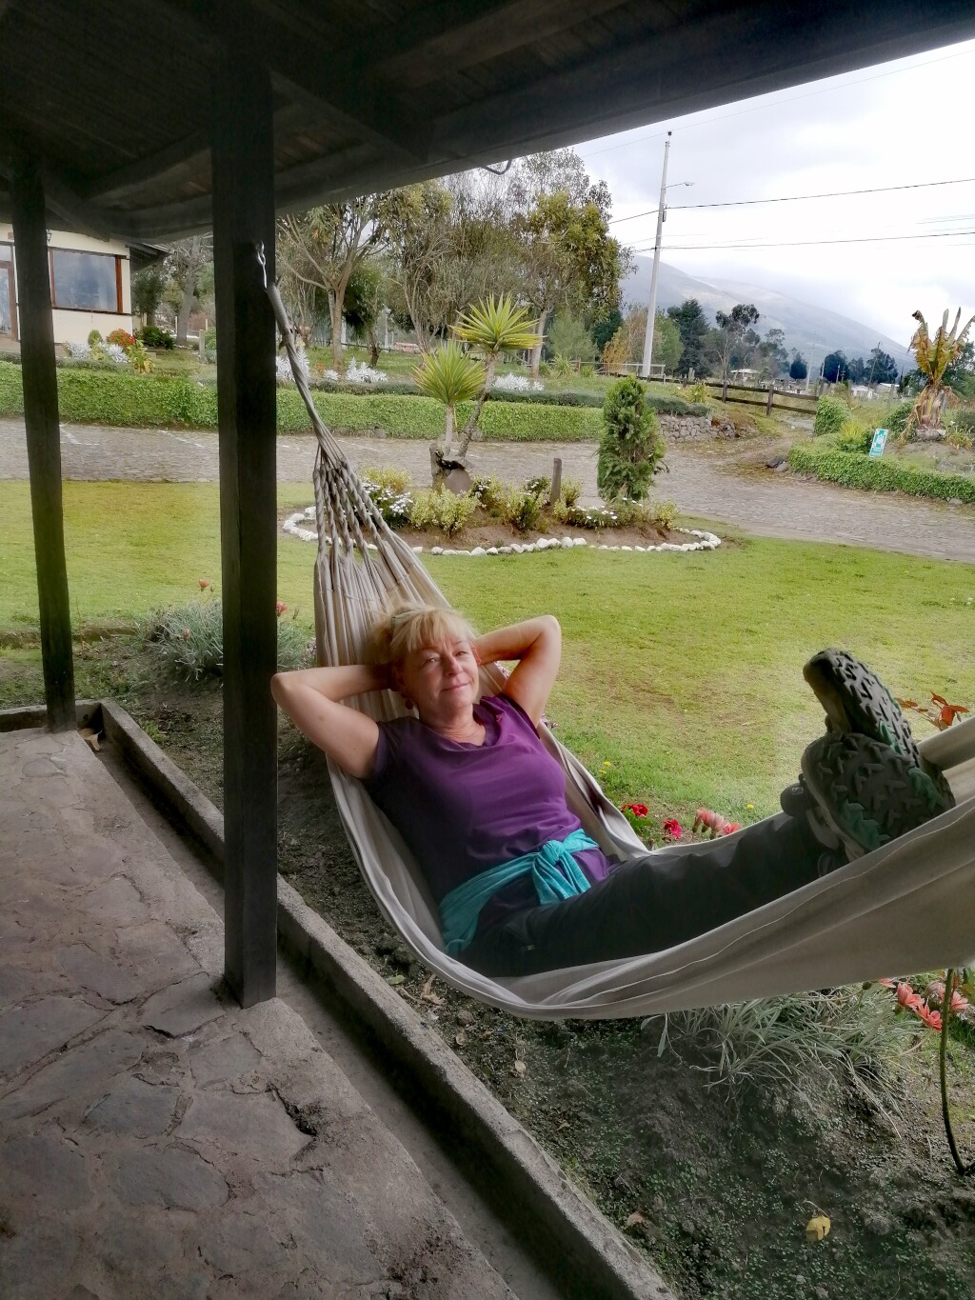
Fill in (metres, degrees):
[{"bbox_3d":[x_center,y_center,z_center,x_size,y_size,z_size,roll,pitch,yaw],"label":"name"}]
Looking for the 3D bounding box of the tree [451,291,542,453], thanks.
[{"bbox_3d":[0.103,-3.093,11.504,1.025,1.766,1.025,3,14,0],"label":"tree"}]

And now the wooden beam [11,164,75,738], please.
[{"bbox_3d":[-2.136,-0.904,4.897,0.117,2.697,0.117,-9,19,-38],"label":"wooden beam"}]

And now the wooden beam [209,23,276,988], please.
[{"bbox_3d":[-0.649,-0.210,2.739,0.117,2.576,0.117,-9,19,-38],"label":"wooden beam"}]

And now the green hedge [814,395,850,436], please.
[{"bbox_3d":[7.142,-4.857,21.000,0.757,0.836,0.800,7,15,17],"label":"green hedge"}]

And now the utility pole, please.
[{"bbox_3d":[6.833,-15.807,41.032,0.300,9.435,0.300,5,15,8],"label":"utility pole"}]

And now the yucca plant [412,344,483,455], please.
[{"bbox_3d":[-0.444,-2.842,11.502,0.829,1.274,0.829,2,14,-3],"label":"yucca plant"}]

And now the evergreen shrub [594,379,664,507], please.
[{"bbox_3d":[1.646,-2.373,11.703,0.797,1.513,0.797,5,15,7],"label":"evergreen shrub"}]

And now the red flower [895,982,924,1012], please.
[{"bbox_3d":[1.167,0.958,2.800,0.076,0.070,0.076,10,16,25],"label":"red flower"}]

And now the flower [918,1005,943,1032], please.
[{"bbox_3d":[1.201,0.997,2.750,0.069,0.060,0.069,10,16,26],"label":"flower"}]

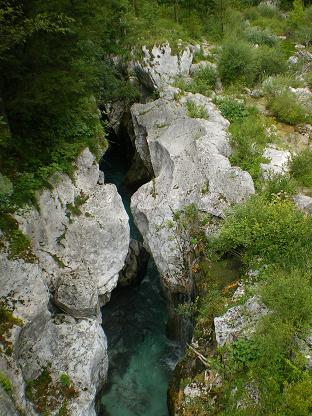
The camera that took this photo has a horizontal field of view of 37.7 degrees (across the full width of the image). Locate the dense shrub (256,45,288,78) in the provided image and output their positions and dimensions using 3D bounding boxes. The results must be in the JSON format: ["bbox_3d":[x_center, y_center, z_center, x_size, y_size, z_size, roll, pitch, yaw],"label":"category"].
[{"bbox_3d":[5.247,-6.833,21.300,1.700,1.300,1.500,-3,33,0],"label":"dense shrub"}]

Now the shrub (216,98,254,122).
[{"bbox_3d":[3.064,-3.757,17.600,1.350,0.600,1.000,-3,33,0],"label":"shrub"}]

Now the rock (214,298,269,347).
[{"bbox_3d":[1.872,2.485,10.000,1.120,0.720,0.750,-15,35,-17],"label":"rock"}]

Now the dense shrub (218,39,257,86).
[{"bbox_3d":[3.676,-6.563,20.600,1.650,1.700,1.500,-3,33,0],"label":"dense shrub"}]

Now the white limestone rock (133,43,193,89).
[{"bbox_3d":[0.247,-6.352,20.500,2.400,1.700,1.800,-3,33,0],"label":"white limestone rock"}]

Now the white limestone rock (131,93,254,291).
[{"bbox_3d":[1.011,-0.855,14.200,3.300,3.000,6.800,-3,33,0],"label":"white limestone rock"}]

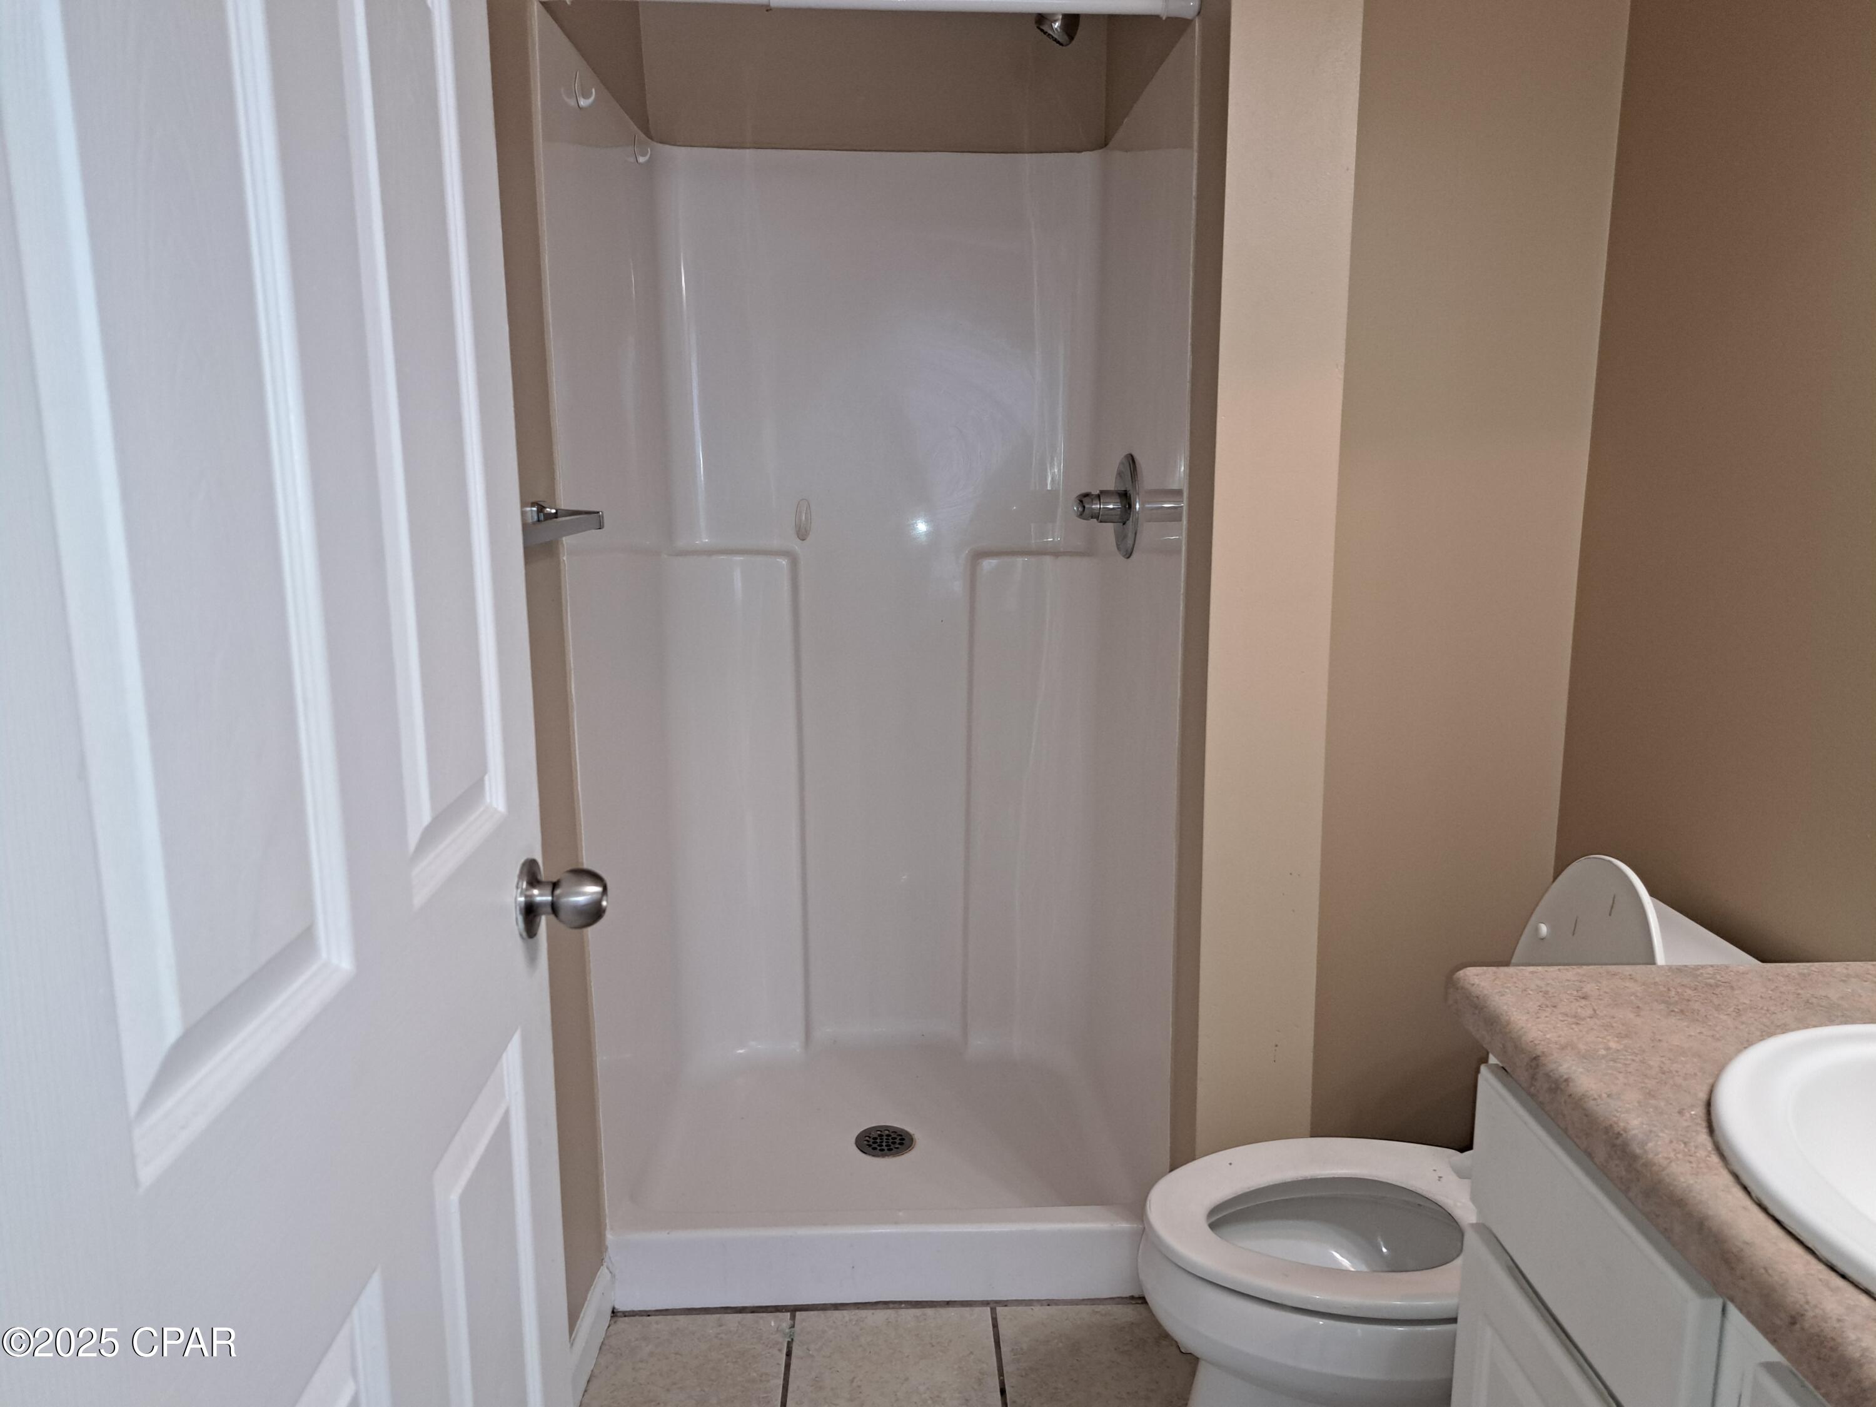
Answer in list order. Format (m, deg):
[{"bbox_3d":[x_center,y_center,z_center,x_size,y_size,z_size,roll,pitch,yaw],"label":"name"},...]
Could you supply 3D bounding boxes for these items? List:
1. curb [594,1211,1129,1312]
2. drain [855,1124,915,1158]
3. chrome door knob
[{"bbox_3d":[-0.072,0.867,2.048,0.863,0.126,0.068,-1,10,-2],"label":"curb"},{"bbox_3d":[-0.100,0.826,2.447,0.109,0.008,0.109,-1,10,-2],"label":"drain"},{"bbox_3d":[-0.289,0.151,1.017,0.067,0.066,0.066,-1,10,-4],"label":"chrome door knob"}]

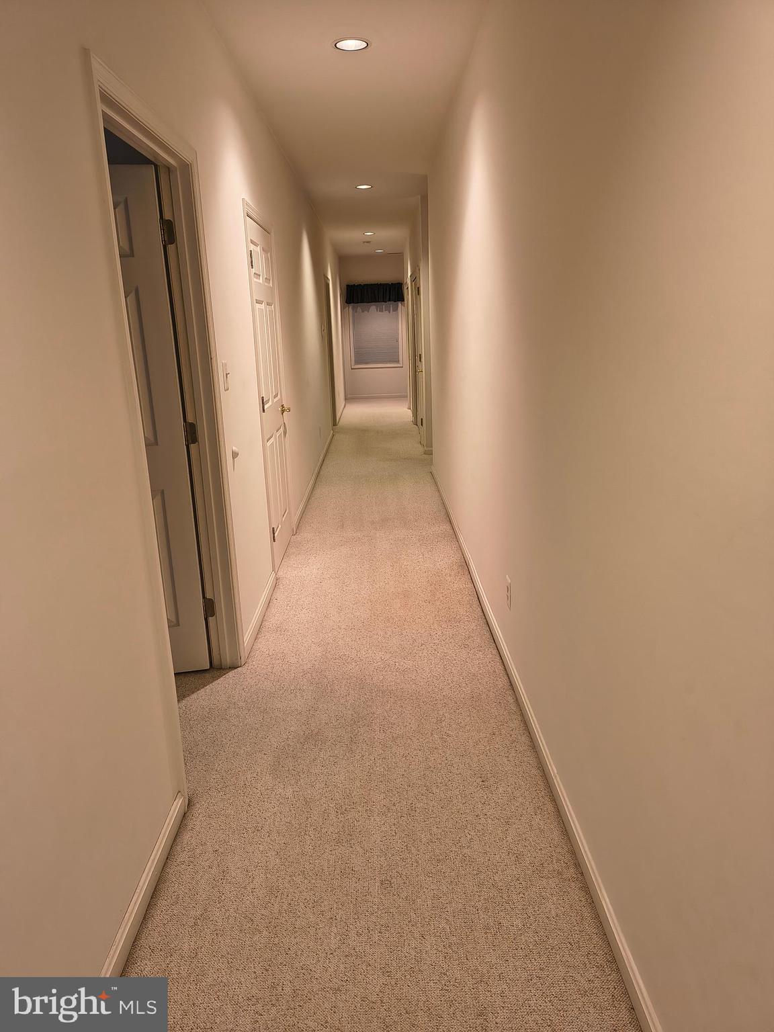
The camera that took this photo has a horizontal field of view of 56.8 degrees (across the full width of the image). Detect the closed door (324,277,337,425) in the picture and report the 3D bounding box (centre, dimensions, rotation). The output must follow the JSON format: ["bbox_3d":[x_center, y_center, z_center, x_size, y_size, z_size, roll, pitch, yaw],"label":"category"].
[{"bbox_3d":[-0.824,-2.242,10.206,0.045,2.030,0.800,-2,15,0],"label":"closed door"}]

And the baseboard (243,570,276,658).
[{"bbox_3d":[-0.652,0.489,3.706,0.015,0.080,1.030,-2,15,0],"label":"baseboard"}]

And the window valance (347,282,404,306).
[{"bbox_3d":[-0.236,-4.389,14.125,1.150,0.390,0.130,-2,15,0],"label":"window valance"}]

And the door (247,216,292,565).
[{"bbox_3d":[-0.728,-0.718,4.440,0.042,2.030,0.880,-2,15,0],"label":"door"}]

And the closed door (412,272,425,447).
[{"bbox_3d":[0.423,-1.944,8.906,0.045,2.030,0.820,-2,15,0],"label":"closed door"}]

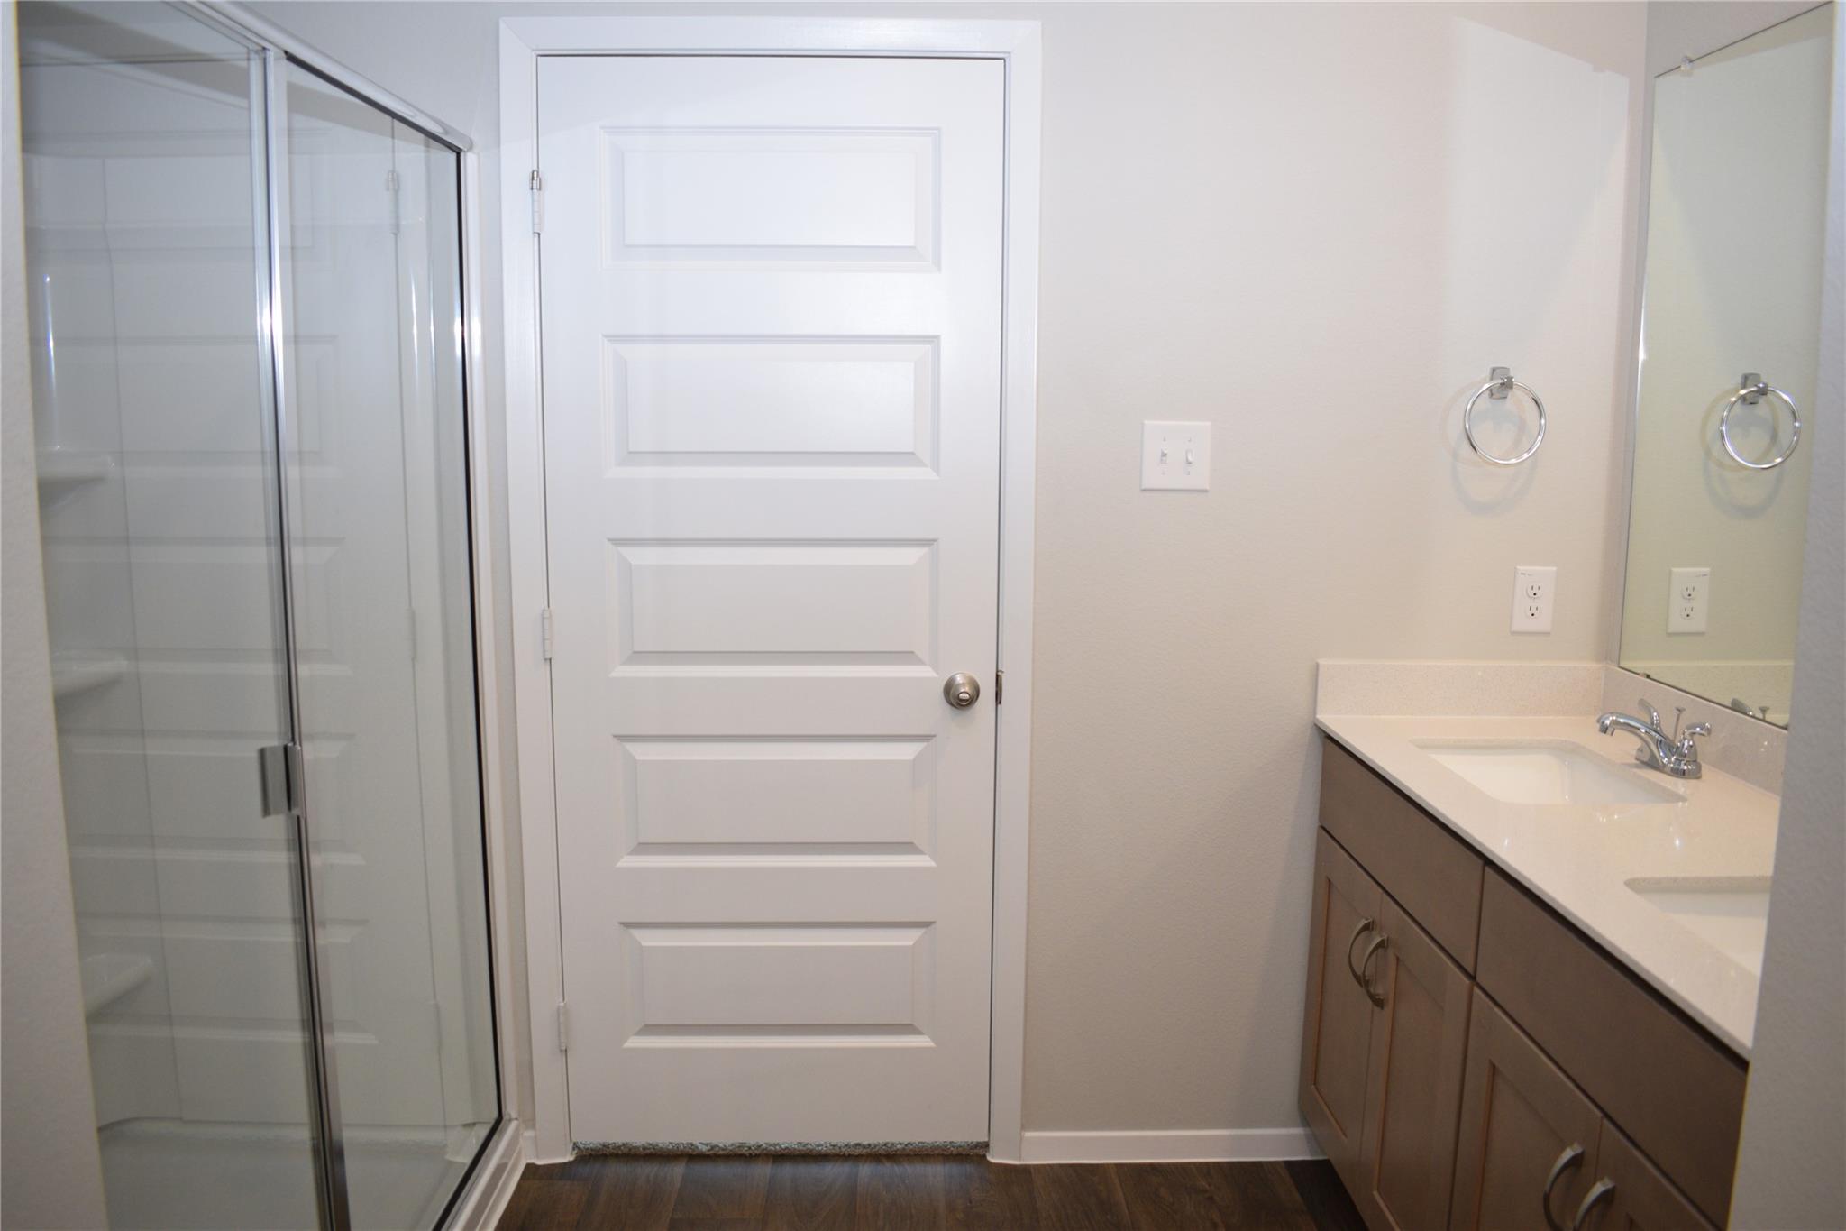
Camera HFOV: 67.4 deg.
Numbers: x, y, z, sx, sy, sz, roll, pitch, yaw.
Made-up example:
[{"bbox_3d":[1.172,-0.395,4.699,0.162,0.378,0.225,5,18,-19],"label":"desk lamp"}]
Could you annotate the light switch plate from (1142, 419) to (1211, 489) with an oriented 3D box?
[{"bbox_3d":[0.460,-0.288,2.511,0.122,0.122,0.014,0,8,0],"label":"light switch plate"}]

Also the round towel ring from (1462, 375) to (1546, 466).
[{"bbox_3d":[1.042,-0.350,2.475,0.149,0.157,0.050,0,8,0],"label":"round towel ring"}]

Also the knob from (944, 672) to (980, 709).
[{"bbox_3d":[0.072,0.143,2.544,0.064,0.064,0.065,0,8,0],"label":"knob"}]

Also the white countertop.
[{"bbox_3d":[1.006,0.308,1.845,0.555,0.030,1.510,0,8,0],"label":"white countertop"}]

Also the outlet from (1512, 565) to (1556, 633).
[{"bbox_3d":[1.127,-0.029,2.555,0.074,0.120,0.009,0,8,0],"label":"outlet"}]

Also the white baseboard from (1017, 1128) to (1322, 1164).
[{"bbox_3d":[0.485,1.035,2.701,0.600,0.067,0.015,0,8,0],"label":"white baseboard"}]

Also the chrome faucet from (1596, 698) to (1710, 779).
[{"bbox_3d":[1.146,0.194,2.186,0.165,0.105,0.170,0,8,0],"label":"chrome faucet"}]

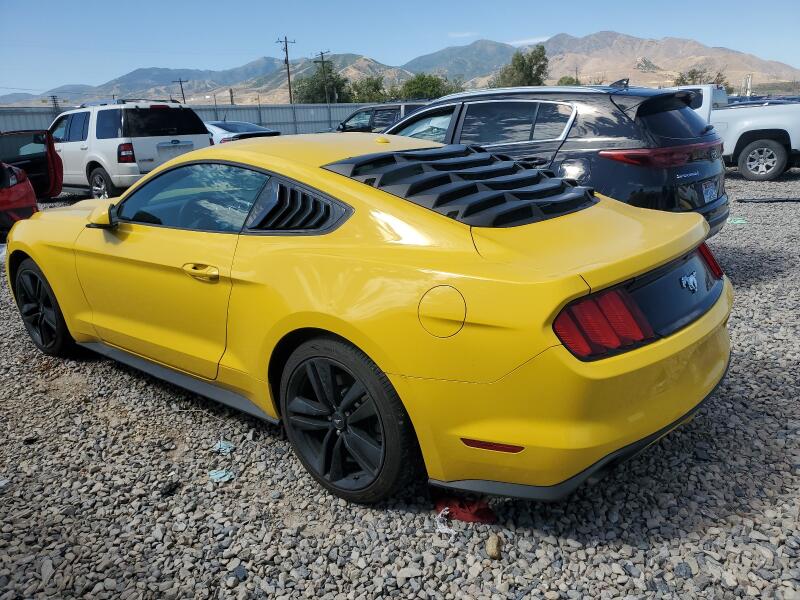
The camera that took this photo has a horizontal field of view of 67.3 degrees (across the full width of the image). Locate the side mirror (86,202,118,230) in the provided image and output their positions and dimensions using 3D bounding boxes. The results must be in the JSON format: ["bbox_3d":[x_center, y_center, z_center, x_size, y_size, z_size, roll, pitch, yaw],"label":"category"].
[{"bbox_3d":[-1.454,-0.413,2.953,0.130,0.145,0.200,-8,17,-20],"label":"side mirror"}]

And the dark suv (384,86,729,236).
[{"bbox_3d":[0.950,-1.330,6.420,4.480,1.645,1.860,12,21,39],"label":"dark suv"}]

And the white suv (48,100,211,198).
[{"bbox_3d":[-5.748,-2.886,11.874,4.920,1.840,1.900,12,22,38],"label":"white suv"}]

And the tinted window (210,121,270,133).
[{"bbox_3d":[-4.280,-4.620,16.150,0.800,0.300,1.280,12,22,38],"label":"tinted window"}]

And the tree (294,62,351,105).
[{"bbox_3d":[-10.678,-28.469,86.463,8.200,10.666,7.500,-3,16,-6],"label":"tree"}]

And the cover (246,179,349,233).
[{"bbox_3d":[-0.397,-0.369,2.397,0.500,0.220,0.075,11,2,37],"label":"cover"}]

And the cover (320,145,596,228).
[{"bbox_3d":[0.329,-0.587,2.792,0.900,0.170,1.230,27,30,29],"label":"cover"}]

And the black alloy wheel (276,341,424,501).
[{"bbox_3d":[-0.202,0.472,2.486,0.690,0.690,0.260,11,21,36],"label":"black alloy wheel"}]

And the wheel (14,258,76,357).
[{"bbox_3d":[-2.289,0.036,3.994,0.687,0.687,0.240,11,20,37],"label":"wheel"}]

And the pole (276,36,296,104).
[{"bbox_3d":[-12.742,-24.896,69.517,2.200,10.310,0.350,-2,17,0],"label":"pole"}]

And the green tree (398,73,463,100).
[{"bbox_3d":[3.634,-23.582,70.900,7.400,6.110,7.000,-2,17,0],"label":"green tree"}]

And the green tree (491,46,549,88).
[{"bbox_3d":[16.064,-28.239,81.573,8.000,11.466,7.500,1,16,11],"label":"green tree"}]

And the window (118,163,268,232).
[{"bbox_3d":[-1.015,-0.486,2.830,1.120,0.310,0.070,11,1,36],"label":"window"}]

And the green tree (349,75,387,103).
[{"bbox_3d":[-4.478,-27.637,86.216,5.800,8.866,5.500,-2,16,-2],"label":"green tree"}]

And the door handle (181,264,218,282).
[{"bbox_3d":[-0.905,-0.122,2.711,0.225,0.068,0.055,11,21,36],"label":"door handle"}]

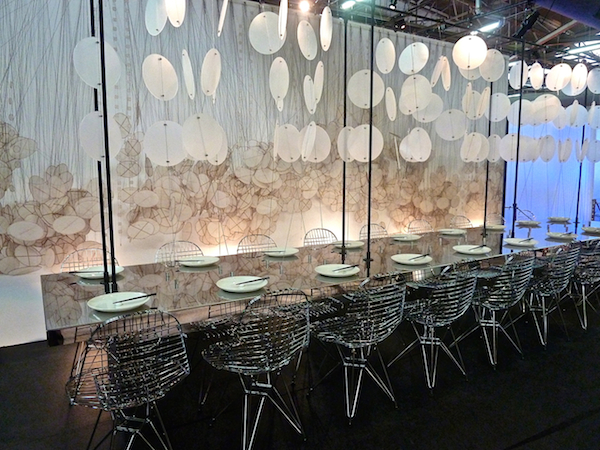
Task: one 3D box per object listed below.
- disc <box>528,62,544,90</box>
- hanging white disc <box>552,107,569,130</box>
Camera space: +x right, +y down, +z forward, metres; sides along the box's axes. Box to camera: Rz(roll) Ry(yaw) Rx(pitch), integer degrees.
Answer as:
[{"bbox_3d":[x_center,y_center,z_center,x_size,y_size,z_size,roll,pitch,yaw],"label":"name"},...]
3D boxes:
[{"bbox_3d":[2.192,-1.376,4.010,0.250,0.250,0.010,-5,9,-32],"label":"disc"},{"bbox_3d":[2.682,-1.104,4.470,0.250,0.250,0.012,-4,6,-25],"label":"hanging white disc"}]

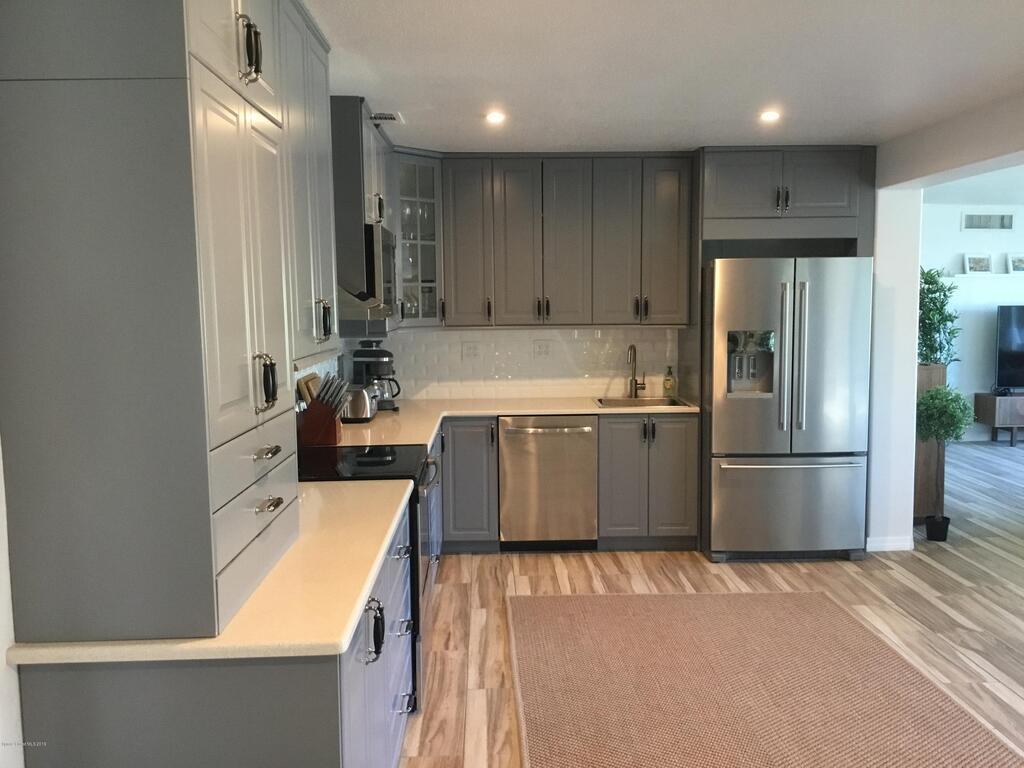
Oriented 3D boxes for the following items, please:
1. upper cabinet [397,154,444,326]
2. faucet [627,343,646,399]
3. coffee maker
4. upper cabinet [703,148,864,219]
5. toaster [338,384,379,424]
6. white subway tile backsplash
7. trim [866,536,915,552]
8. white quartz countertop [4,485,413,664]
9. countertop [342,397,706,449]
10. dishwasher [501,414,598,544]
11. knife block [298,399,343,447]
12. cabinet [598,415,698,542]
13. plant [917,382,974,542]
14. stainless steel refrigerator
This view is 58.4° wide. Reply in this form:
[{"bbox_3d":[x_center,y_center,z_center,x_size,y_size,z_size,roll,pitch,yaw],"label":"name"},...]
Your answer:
[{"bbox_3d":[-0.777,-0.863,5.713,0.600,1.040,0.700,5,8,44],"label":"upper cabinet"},{"bbox_3d":[0.799,-0.066,5.849,0.100,0.342,0.220,1,5,13],"label":"faucet"},{"bbox_3d":[-0.817,-0.051,5.512,0.285,0.406,0.190,0,5,7],"label":"coffee maker"},{"bbox_3d":[1.586,-1.209,5.706,0.915,0.390,0.620,-1,5,-1],"label":"upper cabinet"},{"bbox_3d":[-0.921,0.112,5.166,0.285,0.192,0.270,-1,6,-1],"label":"toaster"},{"bbox_3d":[0.018,-0.144,6.122,2.195,0.484,0.020,-1,6,-1],"label":"white subway tile backsplash"},{"bbox_3d":[2.314,0.985,5.621,0.270,0.085,0.018,-1,5,-1],"label":"trim"},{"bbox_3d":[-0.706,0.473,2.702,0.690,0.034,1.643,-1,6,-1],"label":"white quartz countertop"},{"bbox_3d":[0.021,0.206,5.232,2.240,0.033,1.846,-1,6,-1],"label":"countertop"},{"bbox_3d":[0.218,0.572,5.856,0.600,0.821,0.605,-1,6,-1],"label":"dishwasher"},{"bbox_3d":[-0.894,0.171,4.220,0.200,0.208,0.115,-1,5,-1],"label":"knife block"},{"bbox_3d":[0.825,0.547,5.895,0.609,0.807,0.625,-1,6,-1],"label":"cabinet"},{"bbox_3d":[2.756,0.502,5.857,0.380,0.991,0.380,-1,5,-1],"label":"plant"},{"bbox_3d":[1.615,0.132,5.688,0.912,1.786,0.840,-1,5,-1],"label":"stainless steel refrigerator"}]

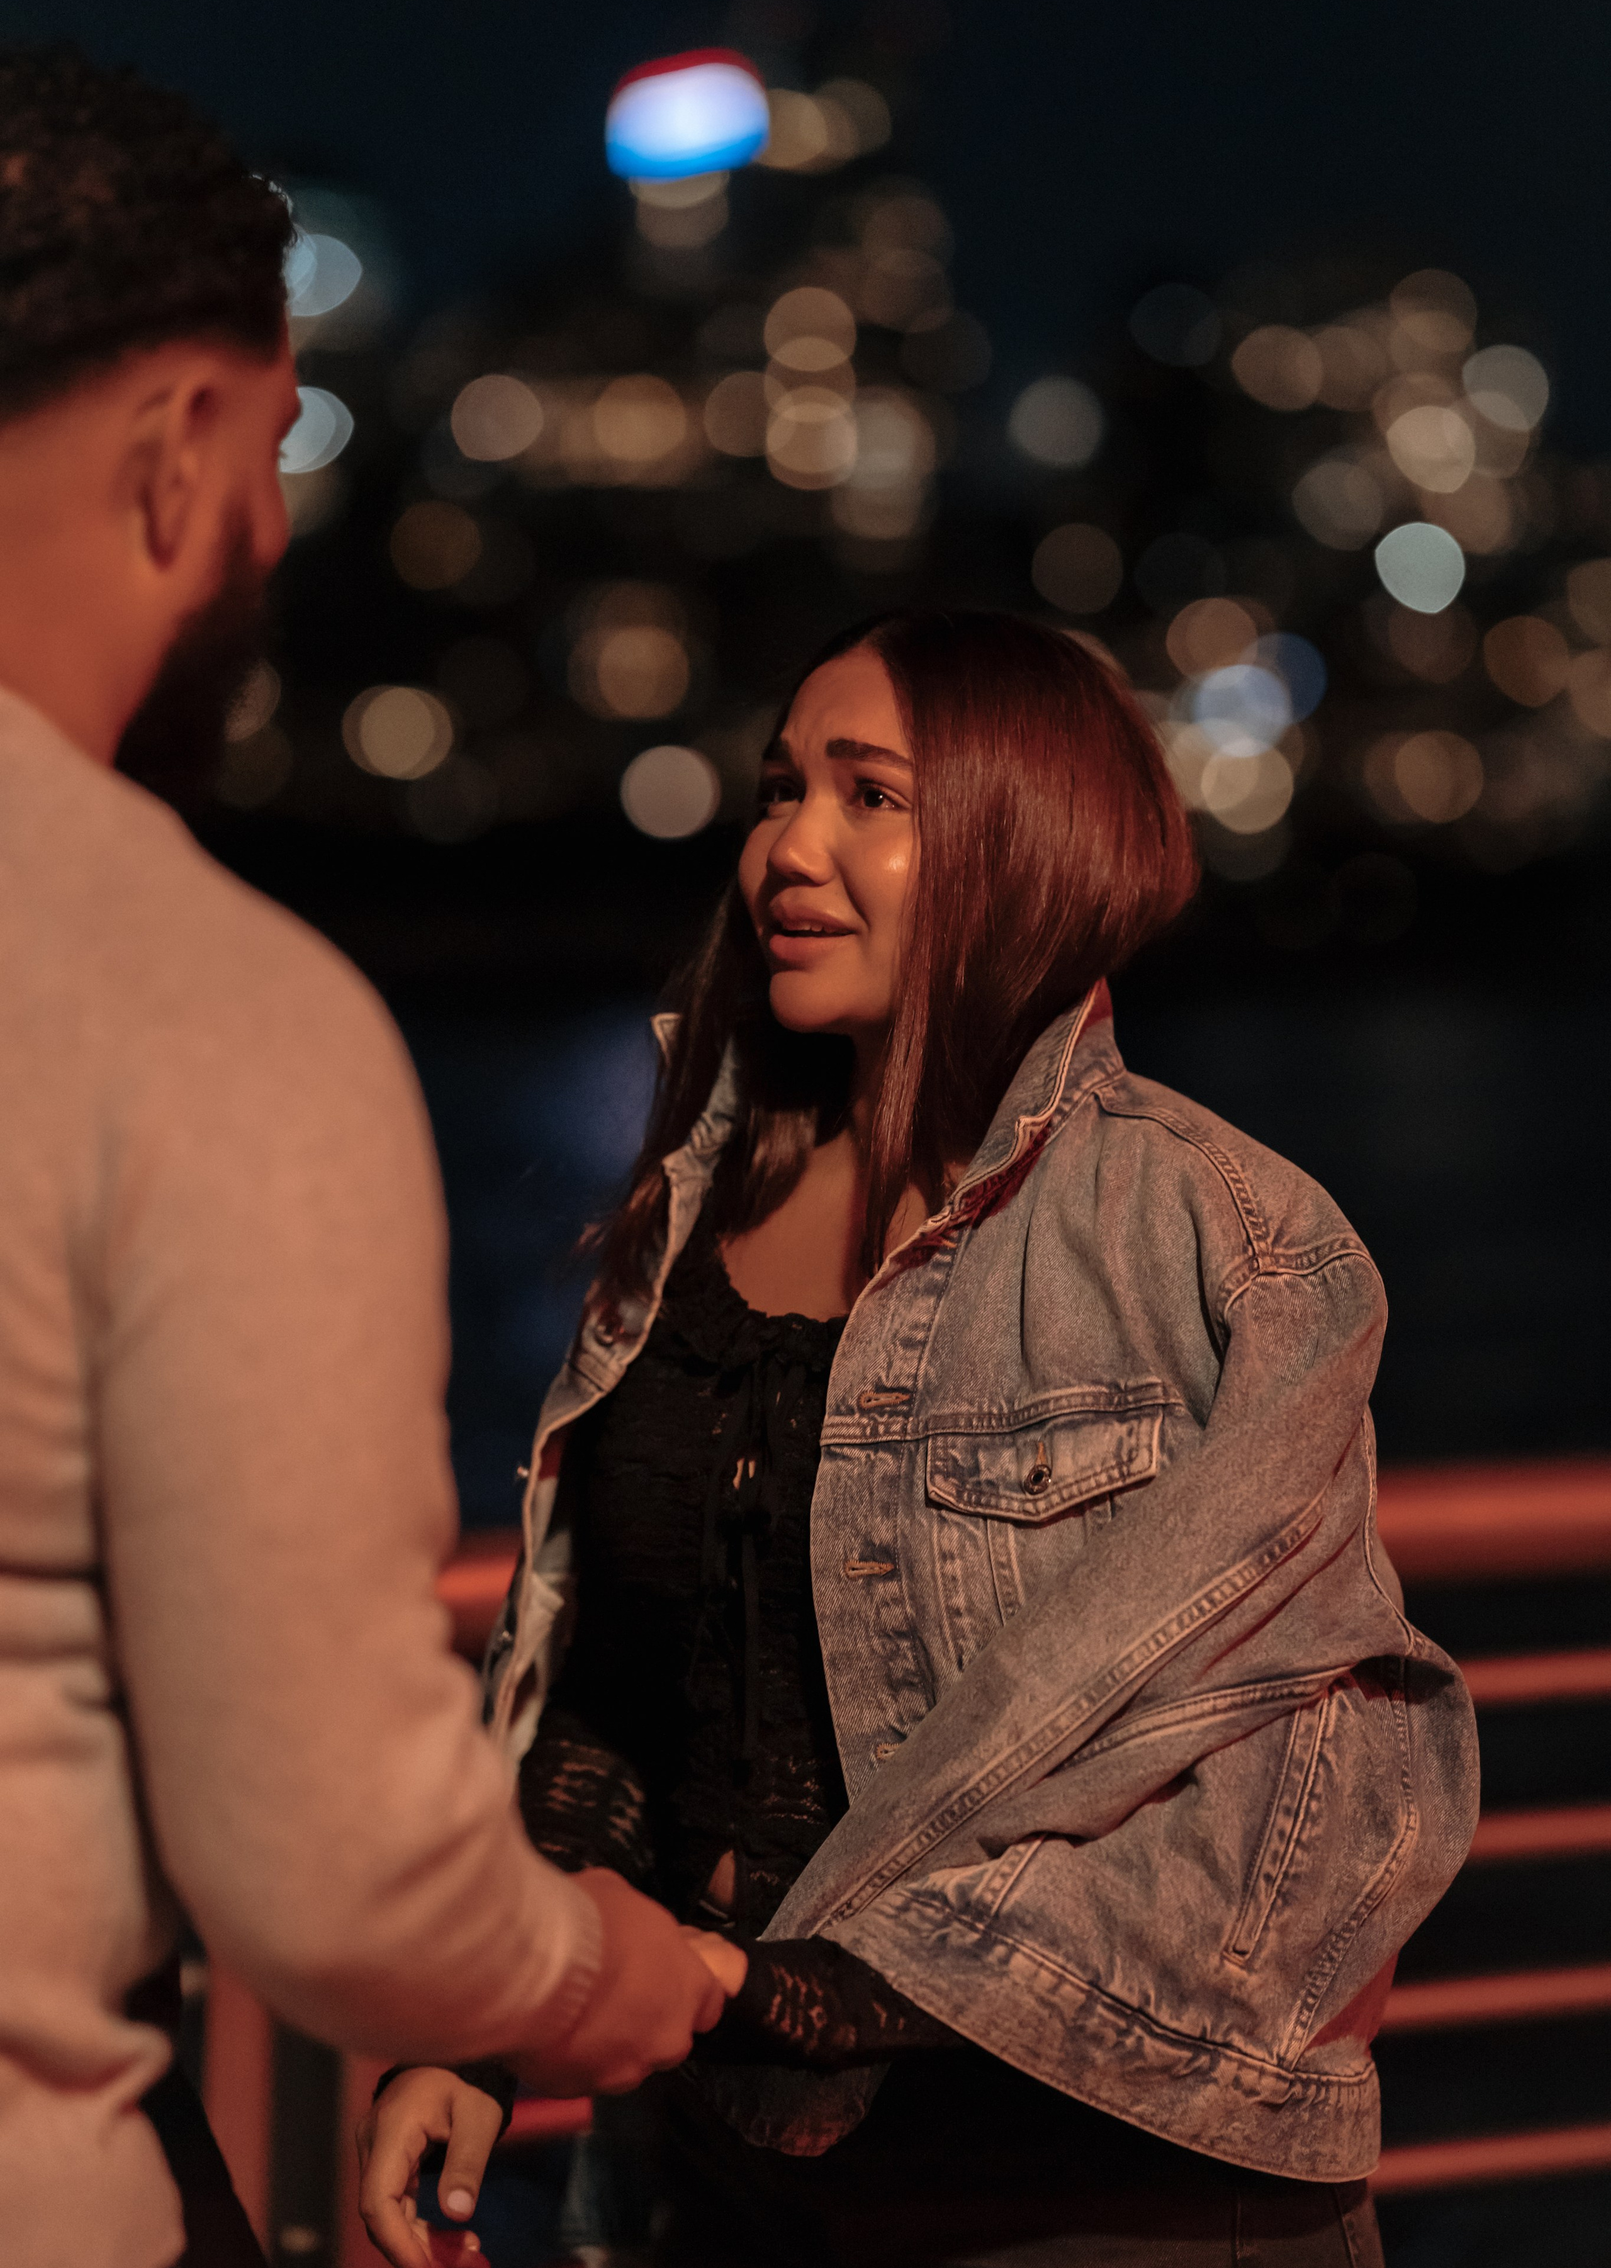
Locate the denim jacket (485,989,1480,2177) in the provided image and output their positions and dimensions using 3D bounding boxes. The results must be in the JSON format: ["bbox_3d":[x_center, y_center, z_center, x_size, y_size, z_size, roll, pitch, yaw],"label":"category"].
[{"bbox_3d":[0.091,0.229,2.980,0.400,0.605,0.510,-3,4,-45],"label":"denim jacket"}]

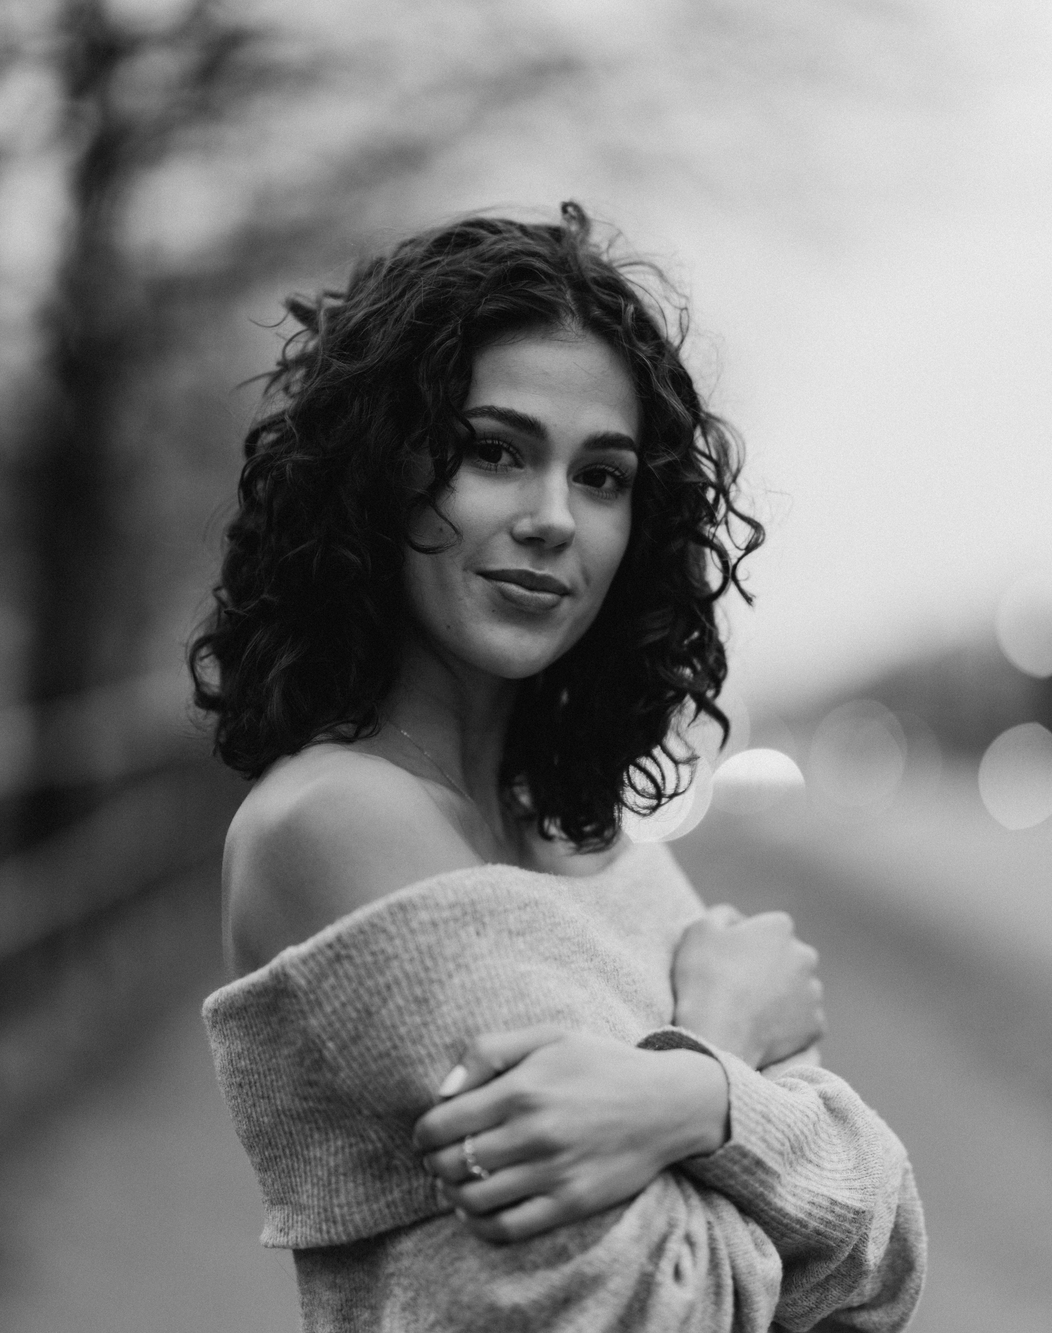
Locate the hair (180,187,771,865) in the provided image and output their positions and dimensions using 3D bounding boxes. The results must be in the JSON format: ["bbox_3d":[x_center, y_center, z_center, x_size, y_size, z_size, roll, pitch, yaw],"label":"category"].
[{"bbox_3d":[-0.025,-0.073,1.945,0.290,0.330,0.250,6,-1,-26],"label":"hair"}]

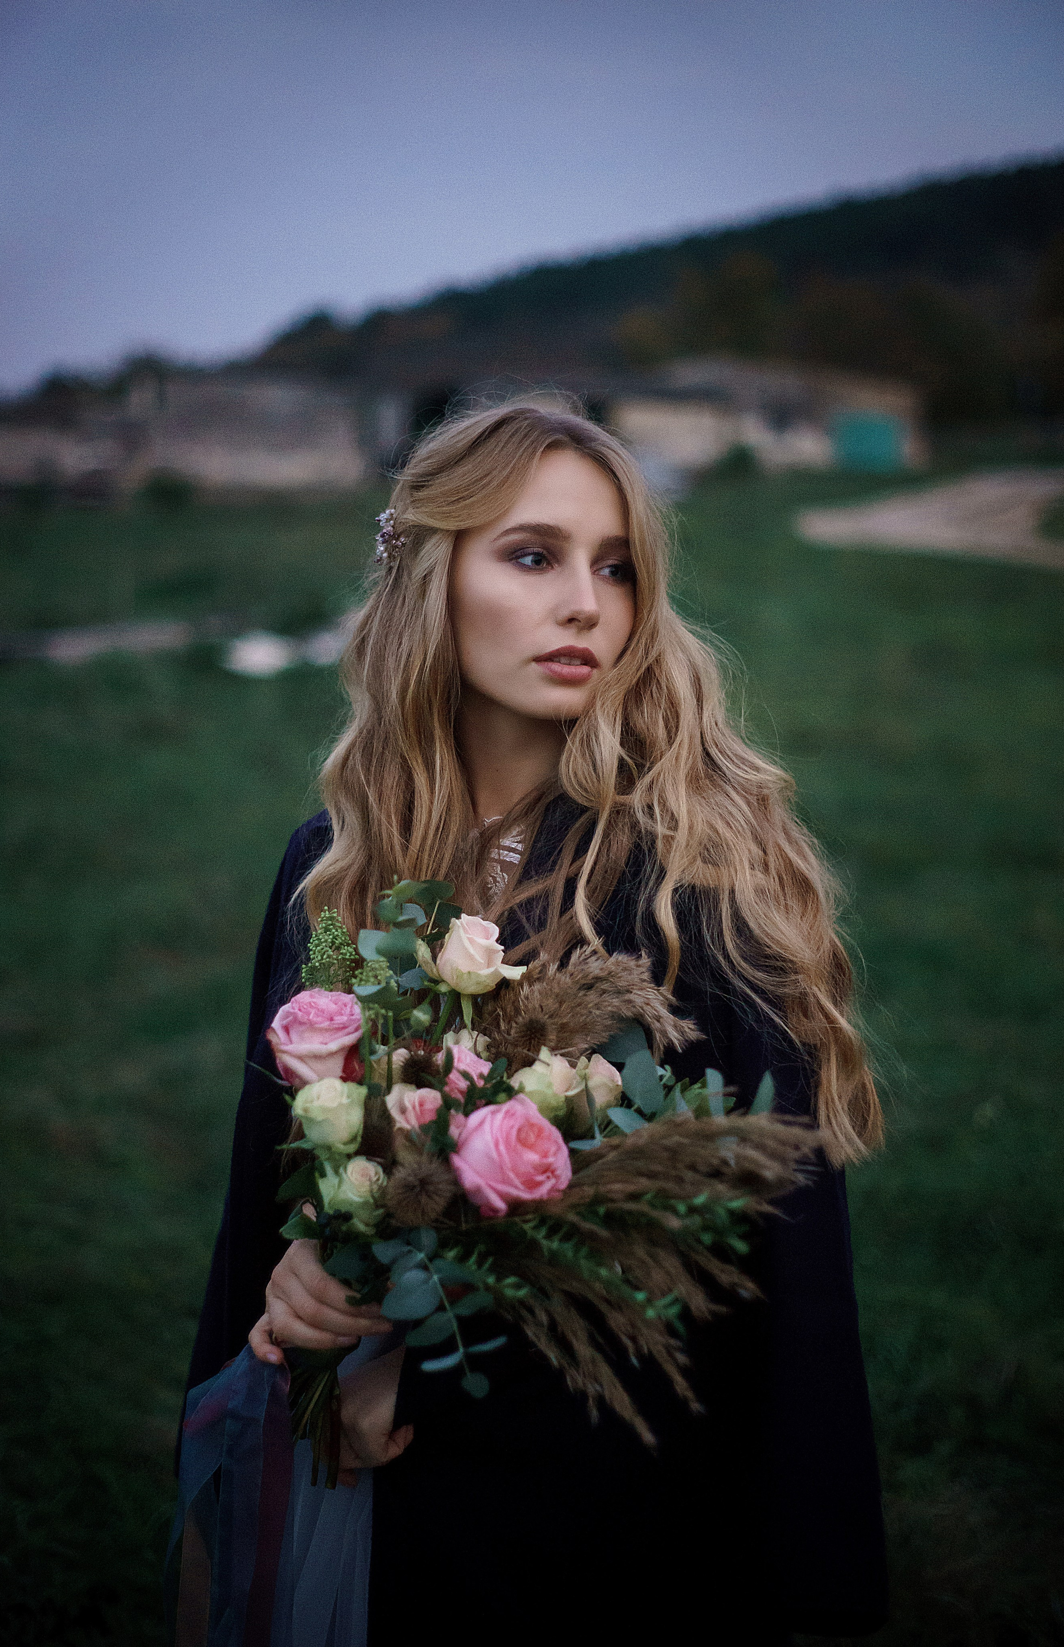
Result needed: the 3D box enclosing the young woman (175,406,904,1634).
[{"bbox_3d":[0.003,0.520,1.780,0.530,1.680,0.420,2,8,16],"label":"young woman"}]

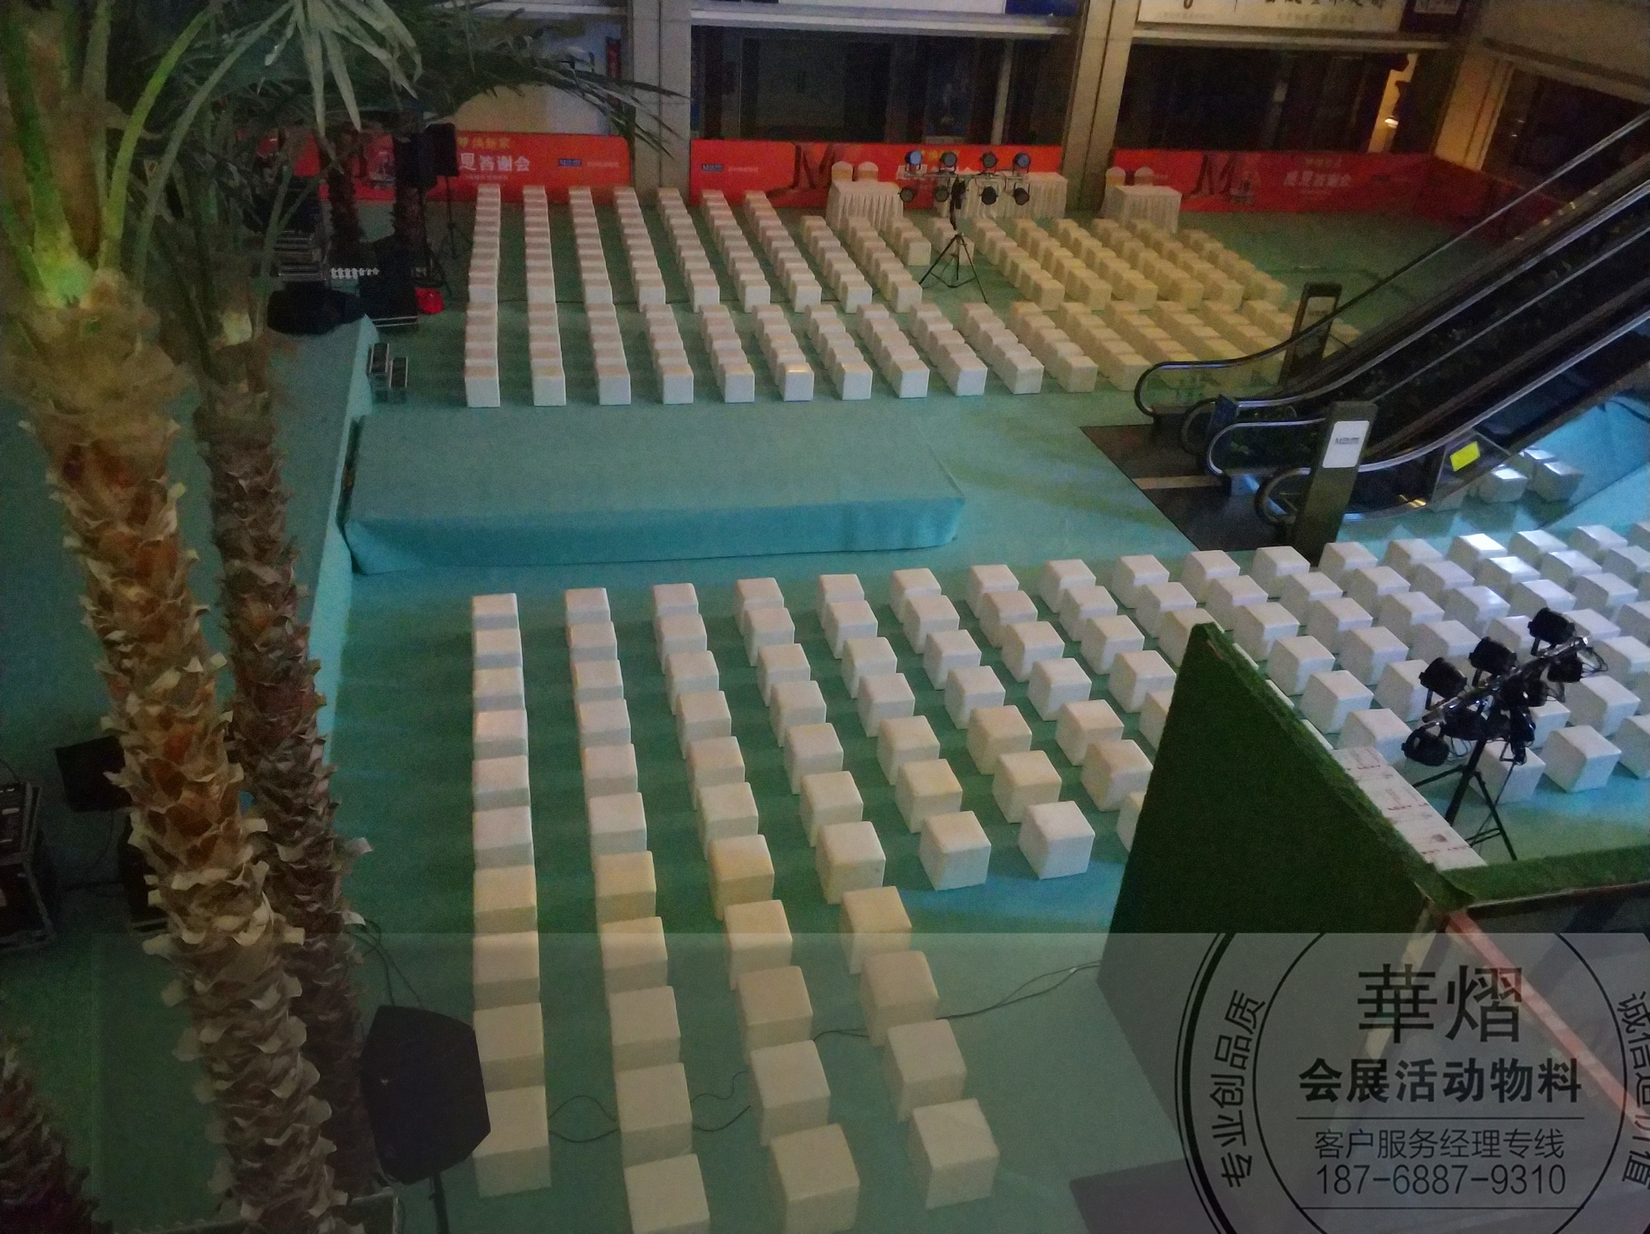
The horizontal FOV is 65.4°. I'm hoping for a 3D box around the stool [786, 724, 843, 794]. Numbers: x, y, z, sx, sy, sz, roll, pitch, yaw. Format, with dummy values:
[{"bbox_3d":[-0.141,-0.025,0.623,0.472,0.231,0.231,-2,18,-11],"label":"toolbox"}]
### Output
[{"bbox_3d":[-0.103,1.188,10.843,0.400,0.395,0.400,-4,33,-14],"label":"stool"}]

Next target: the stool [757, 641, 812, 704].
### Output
[{"bbox_3d":[-0.377,0.535,11.861,0.400,0.400,0.400,-4,33,-14],"label":"stool"}]

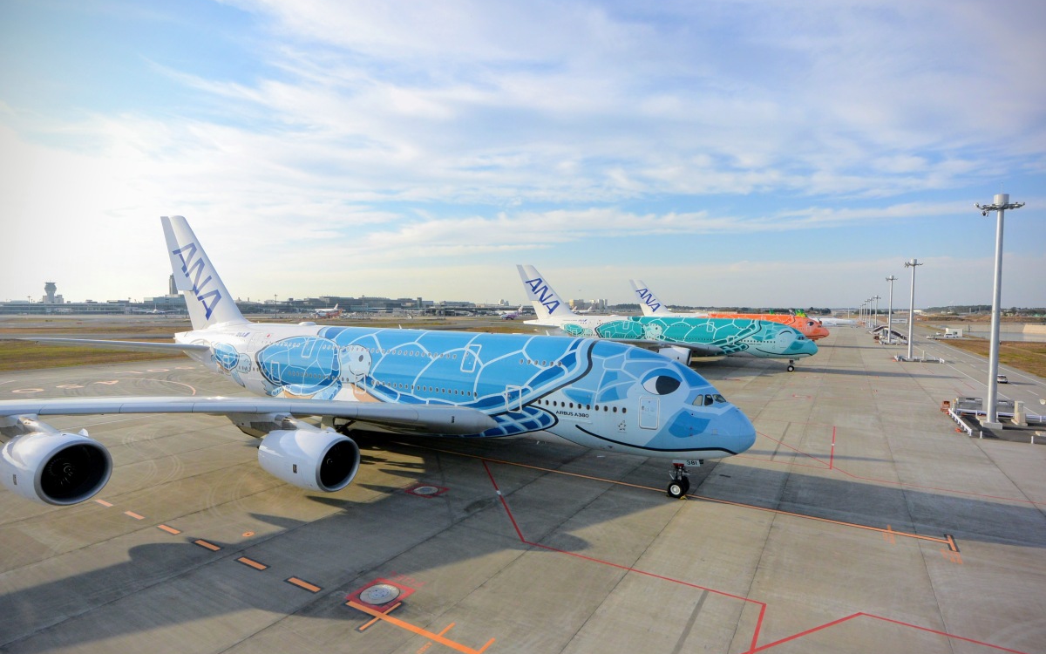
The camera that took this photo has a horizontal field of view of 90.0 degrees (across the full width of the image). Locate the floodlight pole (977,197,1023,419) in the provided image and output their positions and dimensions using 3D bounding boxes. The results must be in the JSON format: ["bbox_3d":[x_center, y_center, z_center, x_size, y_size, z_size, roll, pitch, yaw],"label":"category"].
[{"bbox_3d":[54.476,-1.932,60.121,4.000,26.310,4.100,2,3,29],"label":"floodlight pole"}]

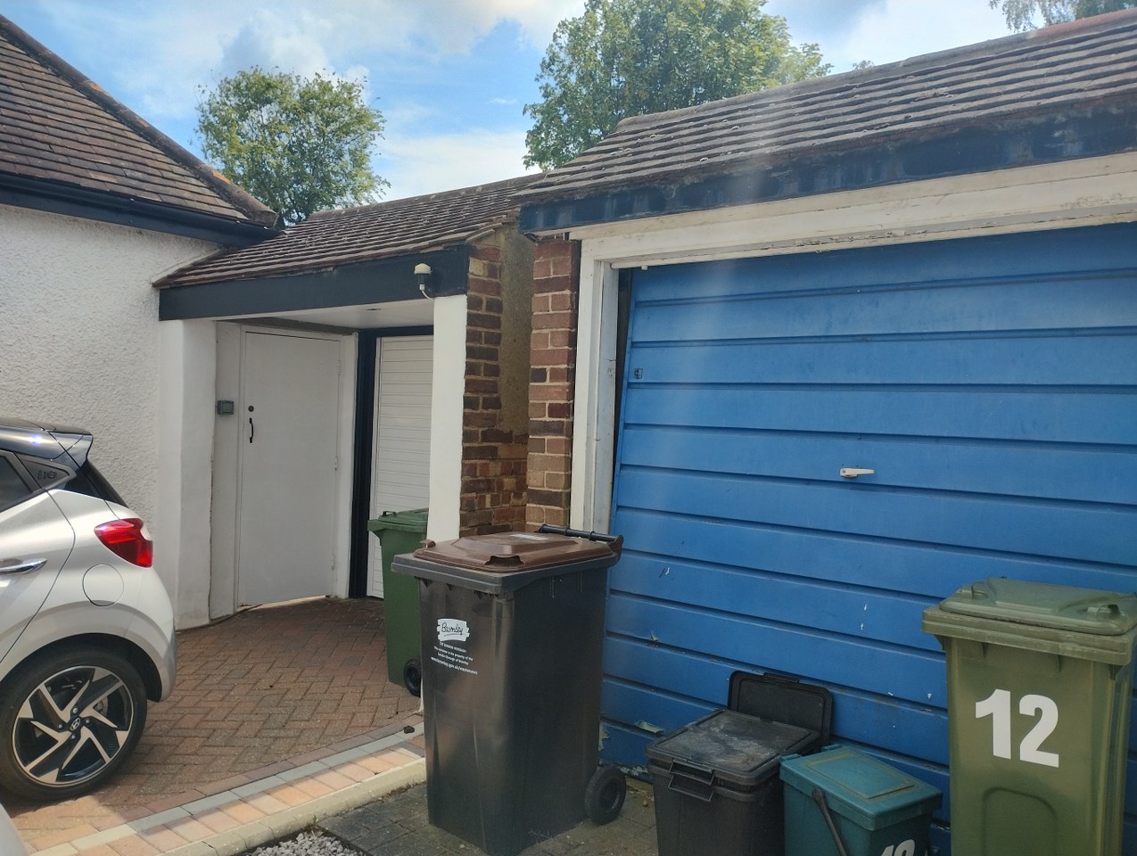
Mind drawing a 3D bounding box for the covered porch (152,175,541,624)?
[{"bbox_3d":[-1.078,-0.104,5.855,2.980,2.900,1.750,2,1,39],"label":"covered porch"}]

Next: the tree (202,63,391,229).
[{"bbox_3d":[-6.076,-3.416,20.027,4.300,8.900,4.300,2,1,0],"label":"tree"}]

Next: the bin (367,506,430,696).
[{"bbox_3d":[-0.709,0.903,4.944,0.490,0.940,0.570,1,1,-45],"label":"bin"}]

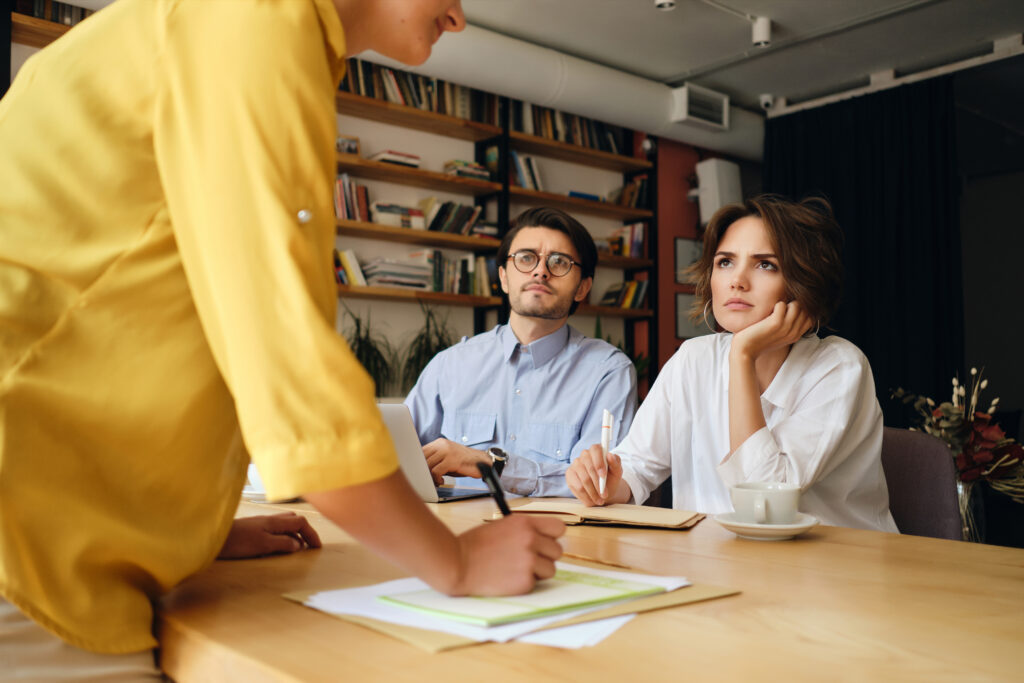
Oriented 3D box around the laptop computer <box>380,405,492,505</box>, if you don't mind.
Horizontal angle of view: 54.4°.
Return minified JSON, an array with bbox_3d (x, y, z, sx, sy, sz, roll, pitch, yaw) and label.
[{"bbox_3d":[-0.225,0.199,1.894,0.290,0.186,0.303,-2,-4,32],"label":"laptop computer"}]

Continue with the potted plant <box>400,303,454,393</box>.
[{"bbox_3d":[-0.451,0.041,5.380,0.310,0.500,0.300,0,-3,0],"label":"potted plant"}]

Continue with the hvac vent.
[{"bbox_3d":[1.183,-1.470,6.270,0.420,0.217,0.140,3,-4,-40],"label":"hvac vent"}]

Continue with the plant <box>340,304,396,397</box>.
[{"bbox_3d":[-0.748,0.044,5.150,0.330,0.490,0.310,0,-3,0],"label":"plant"}]

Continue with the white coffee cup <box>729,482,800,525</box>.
[{"bbox_3d":[0.349,0.231,1.375,0.096,0.058,0.117,-1,-3,19],"label":"white coffee cup"}]

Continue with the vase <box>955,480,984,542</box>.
[{"bbox_3d":[1.291,0.495,2.800,0.085,0.225,0.085,3,-4,-40],"label":"vase"}]

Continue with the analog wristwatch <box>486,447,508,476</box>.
[{"bbox_3d":[-0.027,0.233,1.920,0.043,0.058,0.062,22,25,2],"label":"analog wristwatch"}]

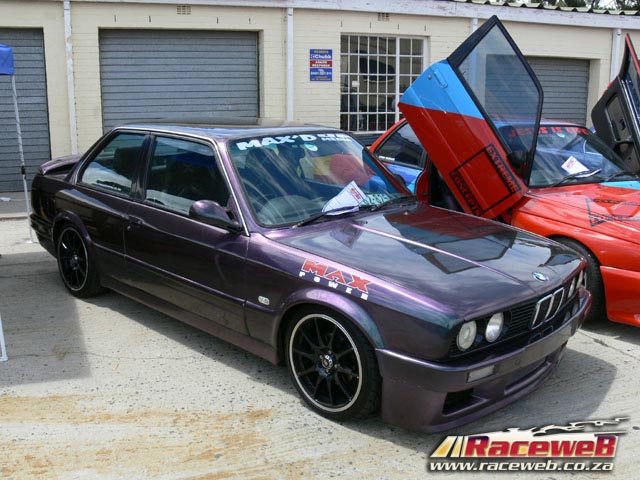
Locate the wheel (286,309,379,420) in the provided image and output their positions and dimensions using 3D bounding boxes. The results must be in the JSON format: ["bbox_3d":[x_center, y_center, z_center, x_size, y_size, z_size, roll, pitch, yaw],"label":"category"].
[{"bbox_3d":[0.098,0.548,3.033,0.590,0.590,0.210,13,18,43],"label":"wheel"}]

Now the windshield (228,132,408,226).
[{"bbox_3d":[0.021,-0.430,3.883,1.340,0.110,0.600,-13,63,-44],"label":"windshield"}]

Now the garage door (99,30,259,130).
[{"bbox_3d":[-2.019,-1.934,9.575,2.294,2.261,0.100,-4,14,-16],"label":"garage door"}]

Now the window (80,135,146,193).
[{"bbox_3d":[-1.397,-0.537,4.351,0.730,0.400,0.060,13,-2,43],"label":"window"}]

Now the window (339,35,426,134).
[{"bbox_3d":[1.043,-2.494,10.391,1.495,1.509,0.100,-4,14,-16],"label":"window"}]

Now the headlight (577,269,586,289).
[{"bbox_3d":[1.388,0.209,3.482,0.080,0.150,0.150,13,18,43],"label":"headlight"}]

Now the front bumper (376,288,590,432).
[{"bbox_3d":[0.951,0.521,3.176,0.460,0.360,1.620,13,18,43],"label":"front bumper"}]

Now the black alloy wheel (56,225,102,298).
[{"bbox_3d":[-1.736,0.134,4.785,0.590,0.590,0.210,13,18,43],"label":"black alloy wheel"}]

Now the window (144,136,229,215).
[{"bbox_3d":[-0.767,-0.386,3.756,0.970,0.410,0.060,13,-2,43],"label":"window"}]

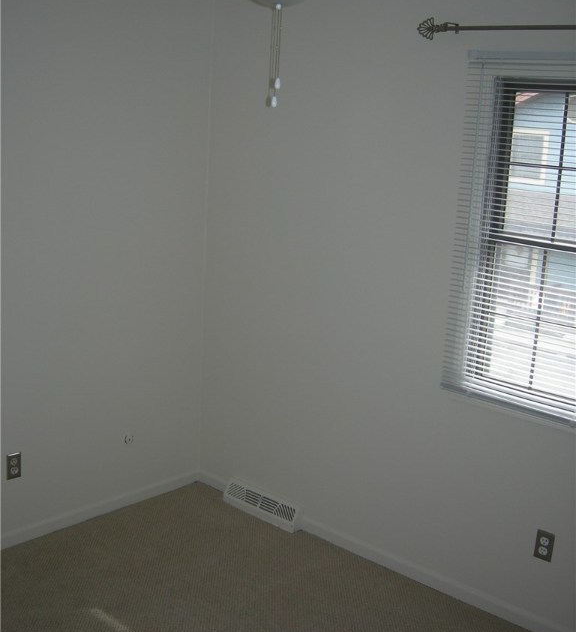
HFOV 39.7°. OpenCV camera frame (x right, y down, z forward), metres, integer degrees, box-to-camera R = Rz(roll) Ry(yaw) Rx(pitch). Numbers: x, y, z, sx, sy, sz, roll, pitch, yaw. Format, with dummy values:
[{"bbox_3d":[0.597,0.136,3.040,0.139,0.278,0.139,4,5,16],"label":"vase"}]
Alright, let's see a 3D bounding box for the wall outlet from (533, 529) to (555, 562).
[{"bbox_3d":[0.965,0.867,3.013,0.070,0.114,0.009,14,17,40],"label":"wall outlet"}]

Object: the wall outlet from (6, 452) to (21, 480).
[{"bbox_3d":[-1.175,0.645,3.429,0.009,0.114,0.070,14,17,40],"label":"wall outlet"}]

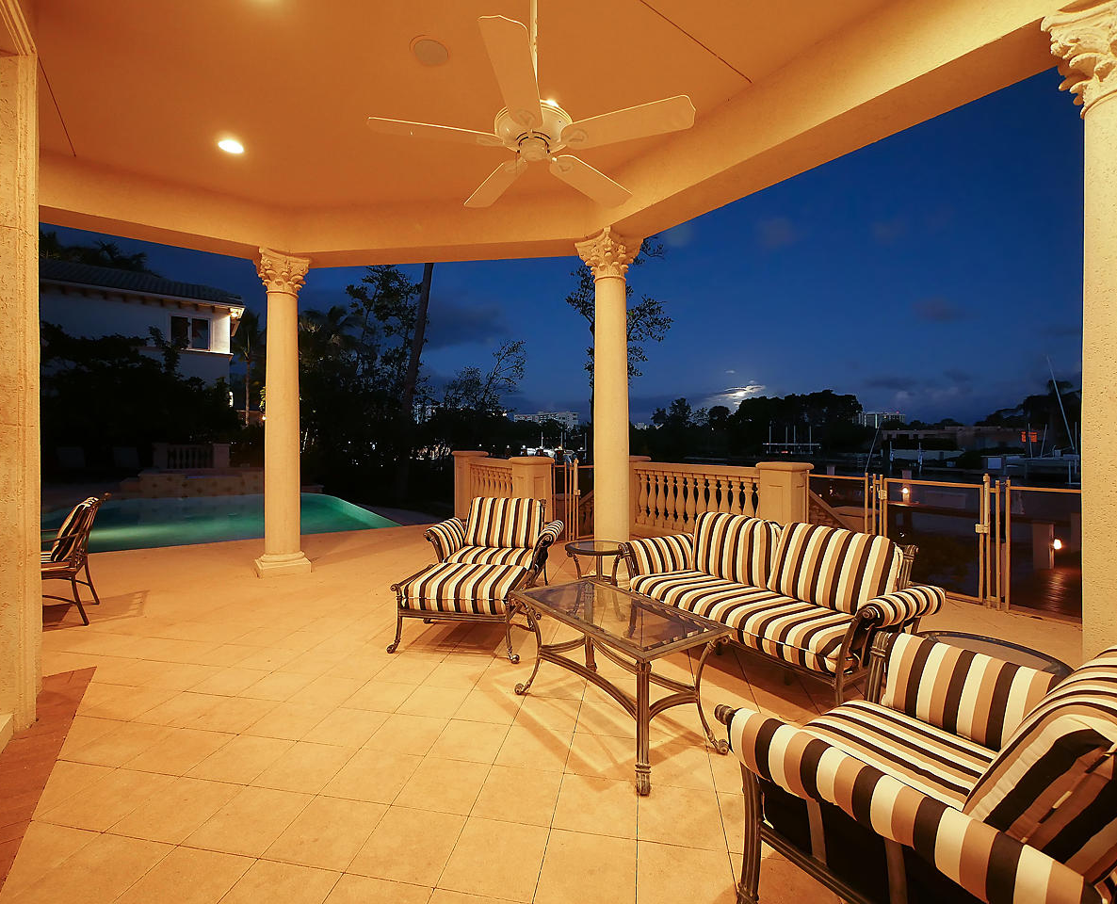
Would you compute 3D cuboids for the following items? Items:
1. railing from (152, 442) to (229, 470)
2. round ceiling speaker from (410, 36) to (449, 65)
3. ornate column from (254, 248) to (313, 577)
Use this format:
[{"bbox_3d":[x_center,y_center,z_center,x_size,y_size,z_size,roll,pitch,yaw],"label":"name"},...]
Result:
[{"bbox_3d":[-12.400,0.124,16.501,2.450,0.860,0.400,0,0,0],"label":"railing"},{"bbox_3d":[-0.800,-2.521,3.047,0.245,0.040,0.245,0,0,0],"label":"round ceiling speaker"},{"bbox_3d":[-2.950,-0.397,5.217,0.470,3.320,0.470,0,1,-38],"label":"ornate column"}]

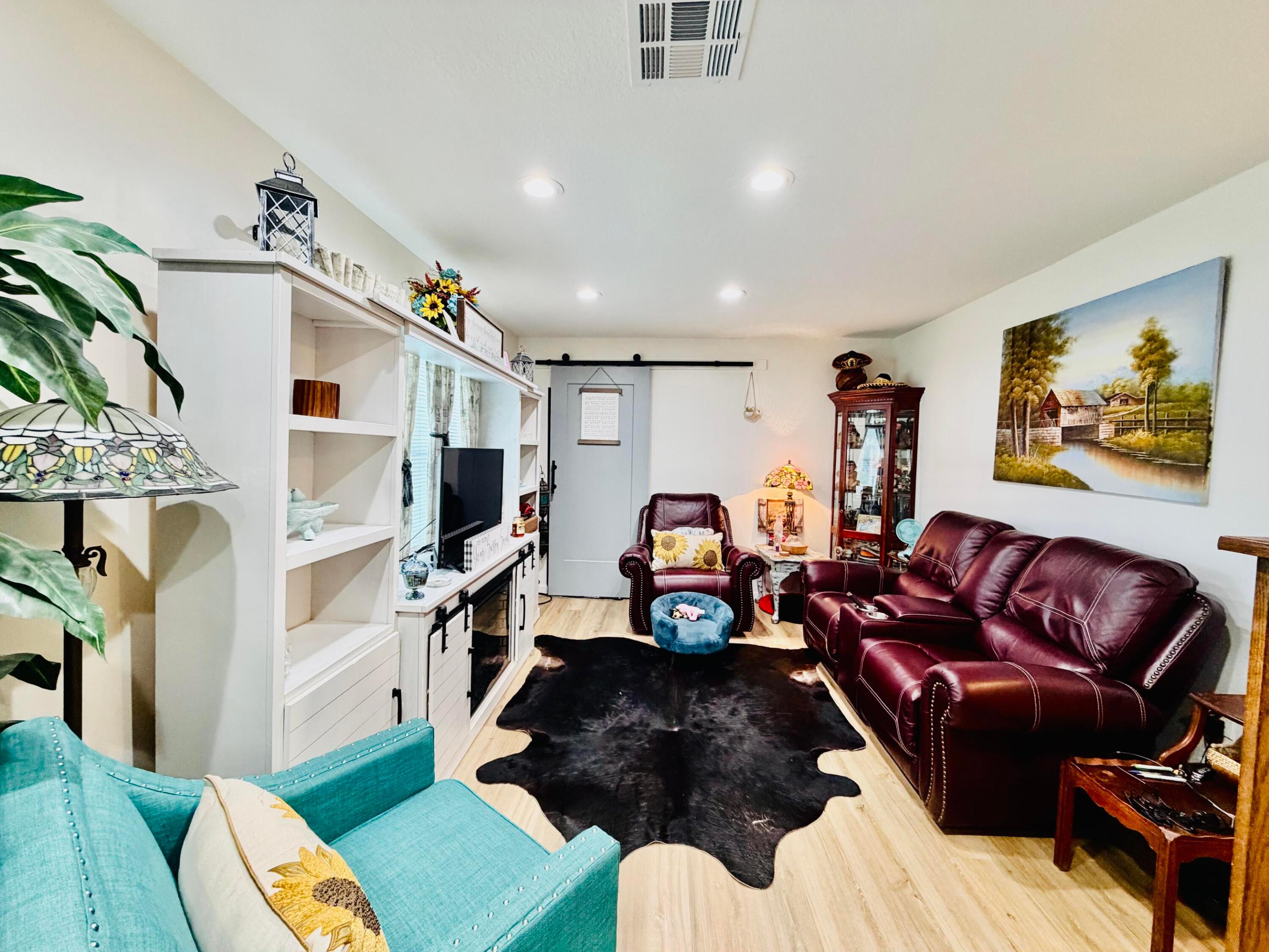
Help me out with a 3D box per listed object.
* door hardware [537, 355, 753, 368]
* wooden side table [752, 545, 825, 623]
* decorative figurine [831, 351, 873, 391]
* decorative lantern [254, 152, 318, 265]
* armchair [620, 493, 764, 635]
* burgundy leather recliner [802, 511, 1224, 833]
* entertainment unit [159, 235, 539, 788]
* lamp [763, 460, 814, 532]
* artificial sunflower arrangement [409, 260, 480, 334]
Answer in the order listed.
[{"bbox_3d":[0.088,-1.065,4.762,2.000,0.100,0.070,1,2,2],"label":"door hardware"},{"bbox_3d":[1.425,0.950,4.487,0.540,0.515,0.610,1,2,2],"label":"wooden side table"},{"bbox_3d":[1.900,-0.898,4.465,0.355,0.375,0.340,2,3,23],"label":"decorative figurine"},{"bbox_3d":[-0.938,-0.715,1.402,0.140,0.335,0.140,0,3,-30],"label":"decorative lantern"},{"bbox_3d":[0.460,0.680,4.345,1.120,1.020,0.940,1,2,0],"label":"armchair"},{"bbox_3d":[1.663,0.768,2.783,1.020,1.030,1.980,1,2,2],"label":"burgundy leather recliner"},{"bbox_3d":[-0.921,0.298,2.728,0.450,1.850,2.950,1,2,2],"label":"entertainment unit"},{"bbox_3d":[1.348,0.209,4.481,0.430,0.690,0.430,1,2,2],"label":"lamp"},{"bbox_3d":[-0.914,-0.812,2.459,0.300,0.390,0.340,1,2,2],"label":"artificial sunflower arrangement"}]

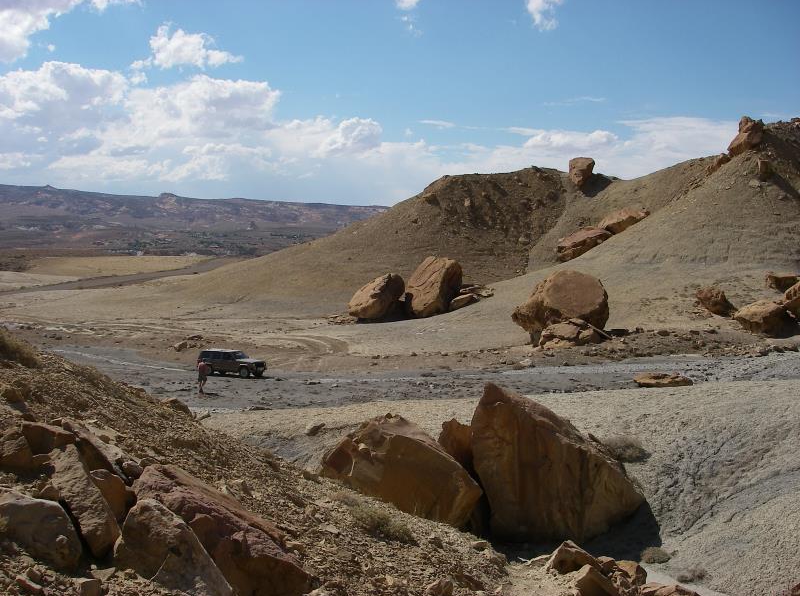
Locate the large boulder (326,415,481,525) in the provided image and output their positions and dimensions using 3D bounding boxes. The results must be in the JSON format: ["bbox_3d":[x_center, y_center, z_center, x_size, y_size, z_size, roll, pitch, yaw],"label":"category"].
[{"bbox_3d":[0.063,4.482,22.300,3.700,2.900,2.600,0,5,0],"label":"large boulder"}]

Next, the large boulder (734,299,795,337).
[{"bbox_3d":[27.394,1.465,66.000,4.100,2.600,3.200,2,5,22],"label":"large boulder"}]

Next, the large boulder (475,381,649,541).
[{"bbox_3d":[4.099,4.308,23.000,4.200,3.750,2.700,1,5,9],"label":"large boulder"}]

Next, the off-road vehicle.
[{"bbox_3d":[-10.560,4.117,55.200,4.250,1.680,1.800,2,5,20],"label":"off-road vehicle"}]

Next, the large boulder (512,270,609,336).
[{"bbox_3d":[11.788,0.477,64.500,6.600,4.800,4.600,1,5,10],"label":"large boulder"}]

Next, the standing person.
[{"bbox_3d":[-10.360,4.123,46.300,0.520,1.790,0.360,0,5,0],"label":"standing person"}]

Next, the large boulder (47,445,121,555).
[{"bbox_3d":[-3.449,2.225,9.600,0.740,1.100,0.750,-2,5,-20],"label":"large boulder"}]

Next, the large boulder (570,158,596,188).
[{"bbox_3d":[23.767,-16.369,115.000,3.300,4.100,3.100,0,5,0],"label":"large boulder"}]

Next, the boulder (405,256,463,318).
[{"bbox_3d":[2.937,-0.921,77.000,5.000,5.200,4.000,1,5,10],"label":"boulder"}]

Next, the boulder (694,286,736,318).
[{"bbox_3d":[25.507,0.283,71.000,3.200,2.300,2.600,2,5,20],"label":"boulder"}]

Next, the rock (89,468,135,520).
[{"bbox_3d":[-3.306,2.271,10.100,0.470,0.570,0.450,-2,5,-18],"label":"rock"}]

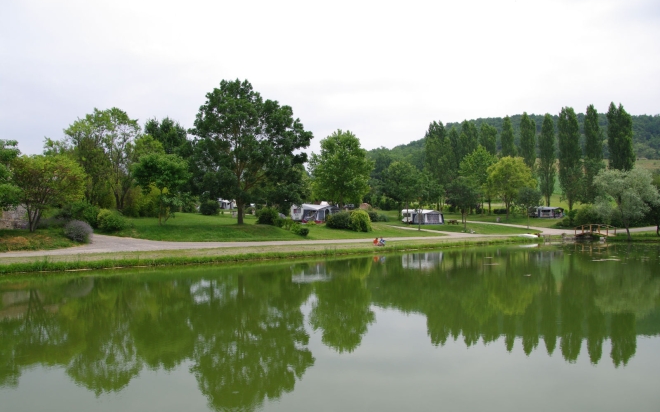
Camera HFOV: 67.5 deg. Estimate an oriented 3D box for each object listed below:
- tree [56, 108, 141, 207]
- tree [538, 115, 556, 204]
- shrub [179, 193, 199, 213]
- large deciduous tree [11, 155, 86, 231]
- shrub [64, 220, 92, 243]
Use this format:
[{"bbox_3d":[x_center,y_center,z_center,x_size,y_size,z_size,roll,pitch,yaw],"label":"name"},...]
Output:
[{"bbox_3d":[-25.290,-5.080,54.000,9.180,11.360,8.900,0,-2,0],"label":"tree"},{"bbox_3d":[55.002,-11.506,125.000,4.550,23.770,4.420,0,-2,0],"label":"tree"},{"bbox_3d":[-22.375,-0.397,78.438,3.200,3.170,2.880,0,-2,-16],"label":"shrub"},{"bbox_3d":[-22.210,-0.990,39.000,5.900,6.000,5.600,0,-2,0],"label":"large deciduous tree"},{"bbox_3d":[-20.565,2.130,40.500,2.380,2.050,2.300,0,-2,0],"label":"shrub"}]

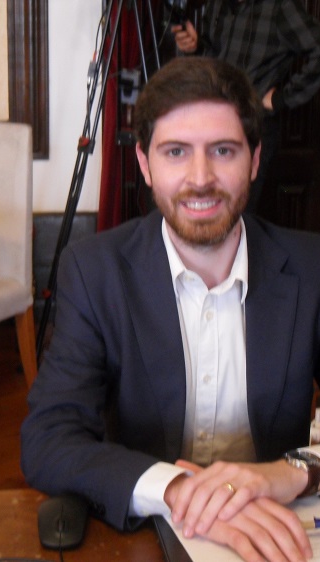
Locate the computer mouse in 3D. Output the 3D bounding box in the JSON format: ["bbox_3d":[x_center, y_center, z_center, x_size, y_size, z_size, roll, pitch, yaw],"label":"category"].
[{"bbox_3d":[-0.121,0.294,1.427,0.062,0.037,0.106,0,14,-3],"label":"computer mouse"}]

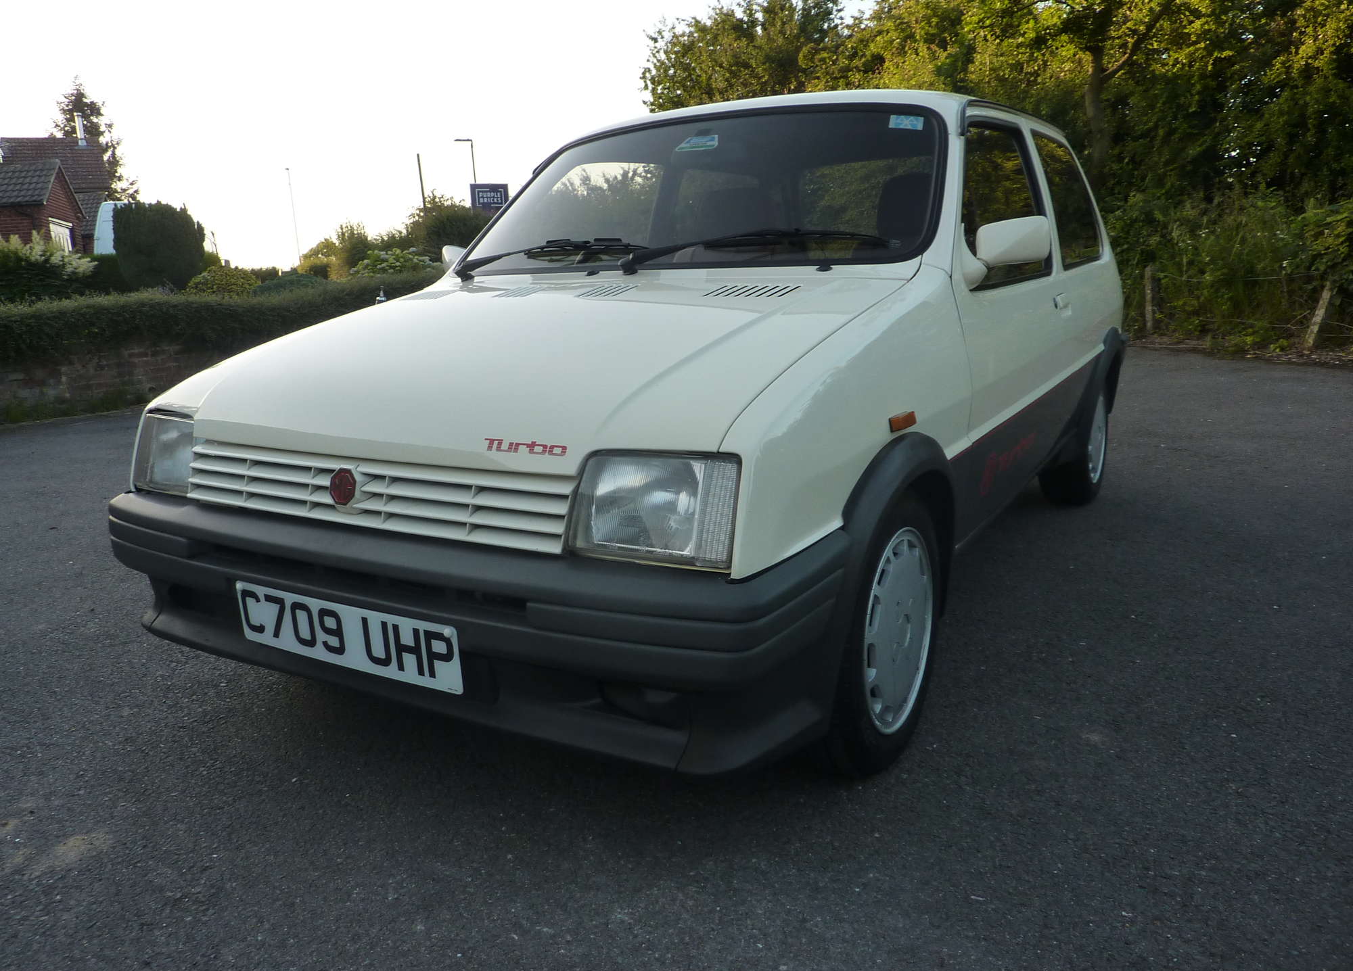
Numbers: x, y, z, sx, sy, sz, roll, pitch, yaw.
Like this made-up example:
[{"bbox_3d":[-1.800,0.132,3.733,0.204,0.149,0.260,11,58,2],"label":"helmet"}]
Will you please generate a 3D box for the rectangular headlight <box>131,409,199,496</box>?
[{"bbox_3d":[-0.985,-0.067,1.916,0.250,0.155,0.115,6,15,30],"label":"rectangular headlight"}]

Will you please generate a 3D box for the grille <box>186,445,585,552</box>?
[{"bbox_3d":[-0.526,0.013,1.599,0.890,0.115,0.075,6,15,30],"label":"grille"}]

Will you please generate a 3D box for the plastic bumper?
[{"bbox_3d":[-0.481,0.202,1.708,1.540,0.345,0.340,6,15,30],"label":"plastic bumper"}]

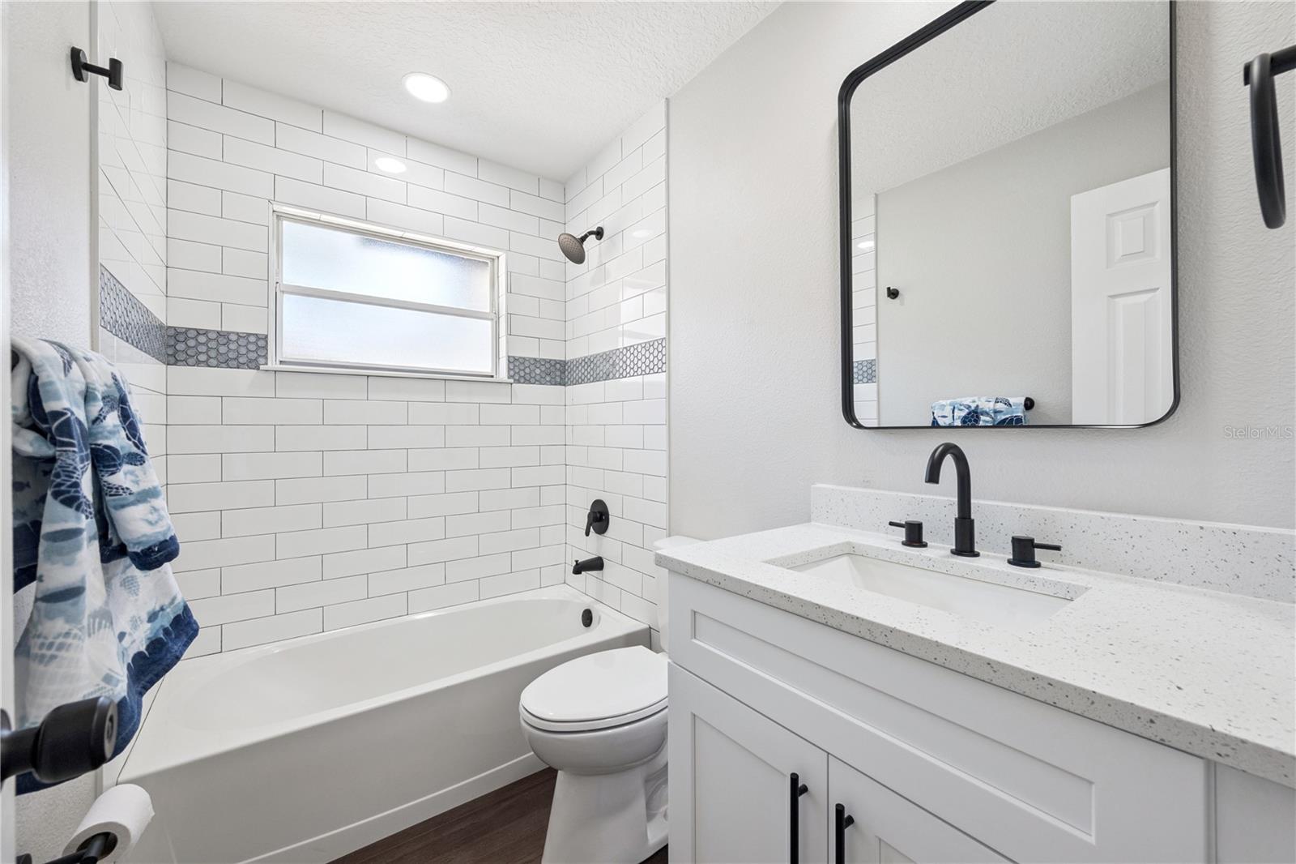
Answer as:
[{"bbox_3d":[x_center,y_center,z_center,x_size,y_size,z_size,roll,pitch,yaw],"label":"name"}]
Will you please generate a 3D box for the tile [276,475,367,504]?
[{"bbox_3d":[-1.276,0.225,1.981,0.303,0.100,0.010,0,0,-37],"label":"tile"}]

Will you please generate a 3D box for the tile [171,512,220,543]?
[{"bbox_3d":[-1.579,0.327,1.757,0.142,0.100,0.010,0,0,-37],"label":"tile"}]

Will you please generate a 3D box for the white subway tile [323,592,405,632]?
[{"bbox_3d":[-1.152,0.732,2.071,0.301,0.099,0.009,0,0,-36],"label":"white subway tile"}]

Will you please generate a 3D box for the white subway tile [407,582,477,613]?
[{"bbox_3d":[-0.906,0.732,2.250,0.301,0.099,0.009,0,0,-36],"label":"white subway tile"}]

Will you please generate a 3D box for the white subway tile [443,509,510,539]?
[{"bbox_3d":[-0.787,0.427,2.345,0.303,0.100,0.010,0,0,-36],"label":"white subway tile"}]

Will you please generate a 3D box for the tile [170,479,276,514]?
[{"bbox_3d":[-1.521,0.227,1.809,0.294,0.099,0.009,0,0,-36],"label":"tile"}]

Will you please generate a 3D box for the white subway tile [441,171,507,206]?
[{"bbox_3d":[-0.797,-1.129,2.362,0.304,0.100,0.010,0,0,-36],"label":"white subway tile"}]

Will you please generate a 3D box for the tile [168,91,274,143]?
[{"bbox_3d":[-1.537,-1.127,1.826,0.296,0.100,0.010,0,0,-36],"label":"tile"}]

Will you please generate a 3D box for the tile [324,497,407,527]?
[{"bbox_3d":[-1.155,0.328,2.076,0.303,0.099,0.009,0,0,-36],"label":"tile"}]

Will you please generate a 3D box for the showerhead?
[{"bbox_3d":[-0.303,-0.858,2.275,0.196,0.180,0.147,0,0,-36],"label":"showerhead"}]

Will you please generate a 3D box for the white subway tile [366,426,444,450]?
[{"bbox_3d":[-1.034,0.021,2.164,0.301,0.099,0.009,0,0,-36],"label":"white subway tile"}]

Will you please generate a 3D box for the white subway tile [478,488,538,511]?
[{"bbox_3d":[-0.664,0.328,2.444,0.304,0.100,0.010,0,0,-36],"label":"white subway tile"}]

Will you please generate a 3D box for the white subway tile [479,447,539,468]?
[{"bbox_3d":[-0.661,0.123,2.428,0.302,0.099,0.010,0,0,-36],"label":"white subway tile"}]

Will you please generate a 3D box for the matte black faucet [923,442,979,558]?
[{"bbox_3d":[0.593,0.134,0.986,0.178,0.226,0.056,0,0,-36],"label":"matte black faucet"}]

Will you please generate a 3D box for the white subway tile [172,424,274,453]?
[{"bbox_3d":[-1.525,0.022,1.810,0.296,0.100,0.010,0,0,-36],"label":"white subway tile"}]

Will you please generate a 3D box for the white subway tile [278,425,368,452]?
[{"bbox_3d":[-1.279,0.024,1.988,0.303,0.099,0.009,0,0,-36],"label":"white subway tile"}]

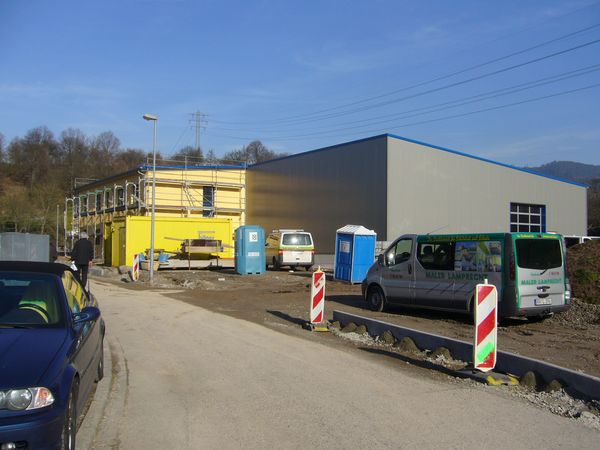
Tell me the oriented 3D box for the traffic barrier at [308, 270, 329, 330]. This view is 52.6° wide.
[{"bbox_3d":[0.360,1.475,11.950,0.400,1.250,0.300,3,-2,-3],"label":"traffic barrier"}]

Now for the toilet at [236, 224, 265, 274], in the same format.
[{"bbox_3d":[-2.400,1.200,28.400,1.150,2.270,1.150,1,-2,-22],"label":"toilet"}]

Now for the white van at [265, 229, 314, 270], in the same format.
[{"bbox_3d":[-0.630,1.360,33.100,1.920,2.080,4.900,1,-2,-13],"label":"white van"}]

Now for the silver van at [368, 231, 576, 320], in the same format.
[{"bbox_3d":[3.790,1.260,15.250,1.930,1.980,5.100,2,-3,-36],"label":"silver van"}]

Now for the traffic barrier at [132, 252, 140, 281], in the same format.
[{"bbox_3d":[-6.250,1.600,23.200,0.300,1.100,0.250,1,-2,-9],"label":"traffic barrier"}]

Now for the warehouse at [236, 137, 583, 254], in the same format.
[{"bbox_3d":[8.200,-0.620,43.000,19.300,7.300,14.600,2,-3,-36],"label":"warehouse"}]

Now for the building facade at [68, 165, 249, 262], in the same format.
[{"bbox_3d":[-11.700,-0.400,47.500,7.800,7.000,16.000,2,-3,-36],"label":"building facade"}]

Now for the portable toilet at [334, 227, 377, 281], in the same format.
[{"bbox_3d":[2.270,1.150,24.700,1.160,2.300,1.160,5,-2,-35],"label":"portable toilet"}]

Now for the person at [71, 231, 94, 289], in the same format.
[{"bbox_3d":[-6.500,1.075,18.200,0.620,1.770,0.450,1,-2,-12],"label":"person"}]

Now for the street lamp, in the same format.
[{"bbox_3d":[-5.360,-0.940,21.750,0.560,6.100,0.240,2,-2,-26],"label":"street lamp"}]

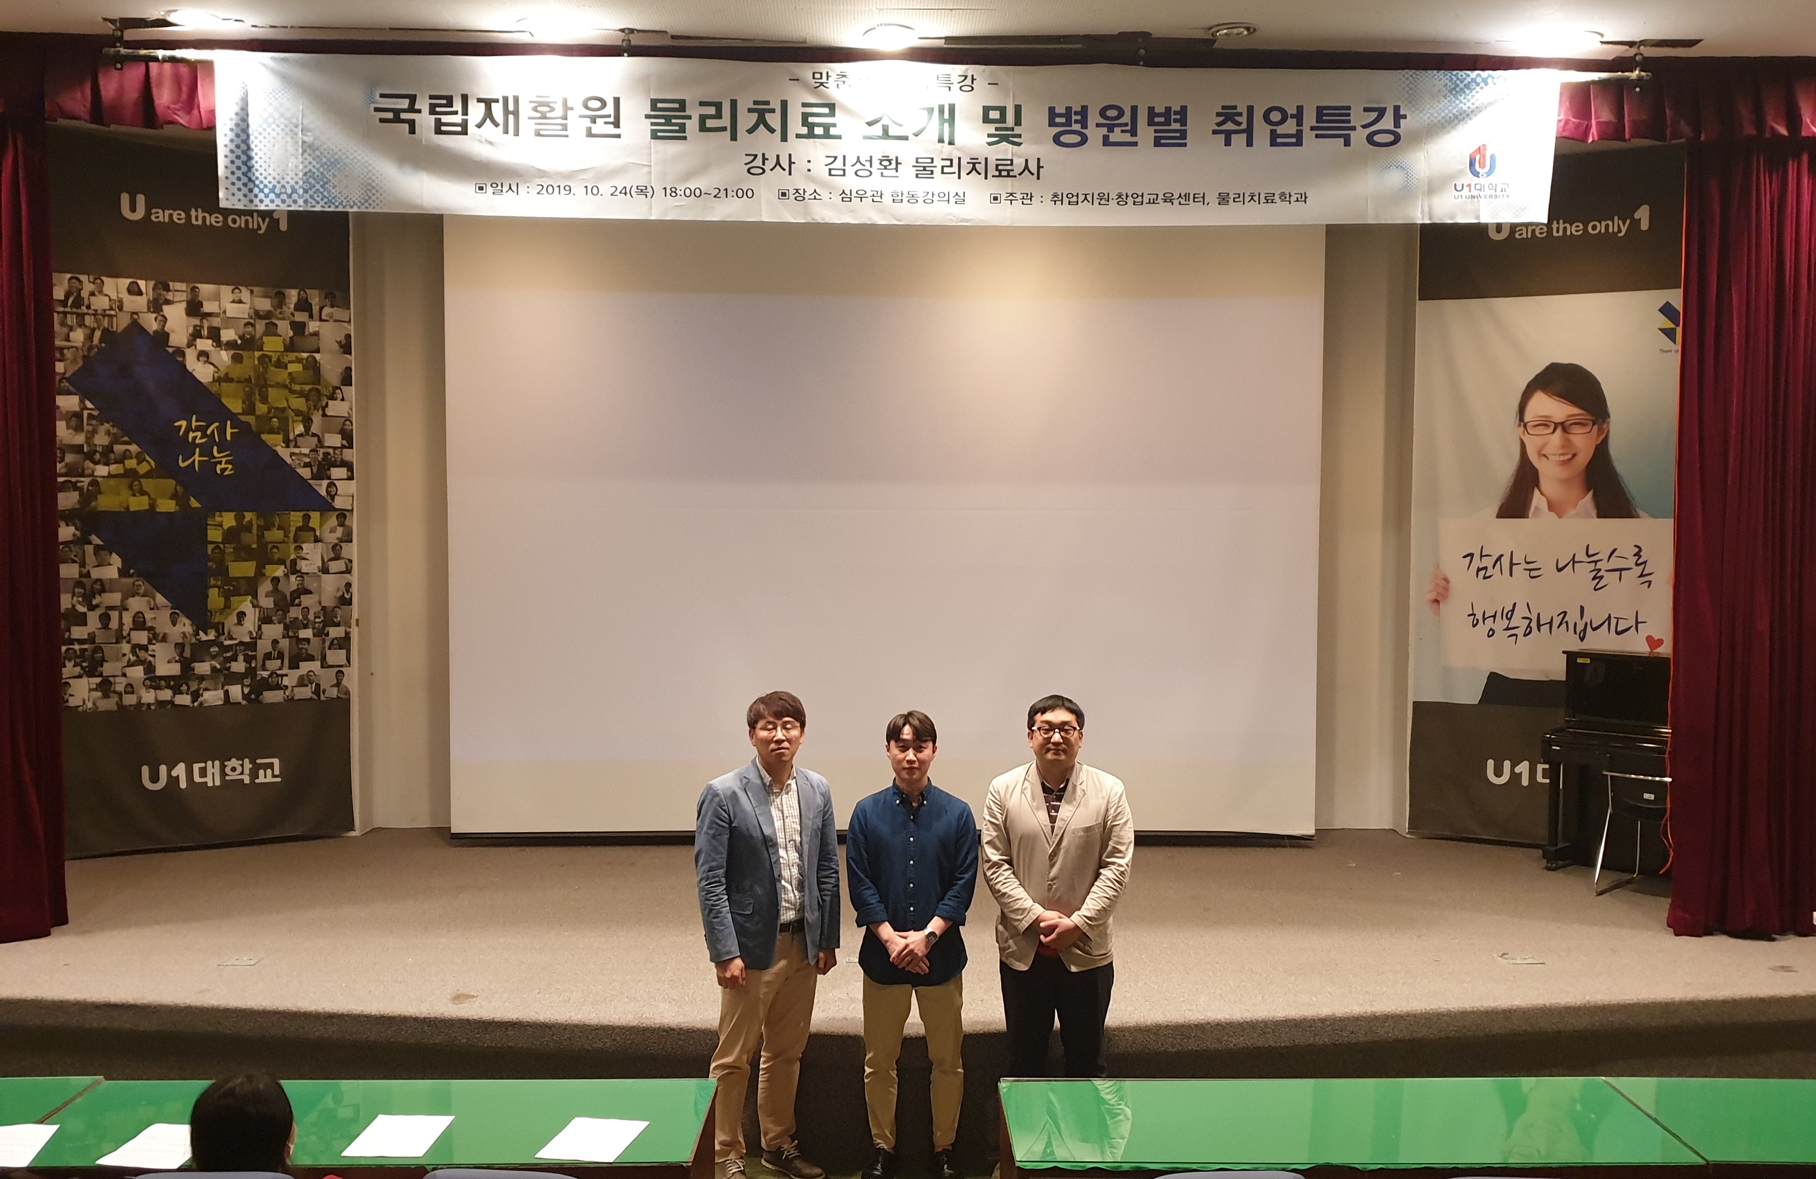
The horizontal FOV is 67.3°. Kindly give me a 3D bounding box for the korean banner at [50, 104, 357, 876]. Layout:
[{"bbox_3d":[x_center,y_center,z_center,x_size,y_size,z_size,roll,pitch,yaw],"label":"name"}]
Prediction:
[{"bbox_3d":[-4.164,-0.536,8.106,1.580,4.120,0.030,-1,3,-22],"label":"korean banner"}]

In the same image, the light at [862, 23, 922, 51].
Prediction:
[{"bbox_3d":[-0.078,-2.382,5.917,0.250,0.060,0.250,0,3,0],"label":"light"}]

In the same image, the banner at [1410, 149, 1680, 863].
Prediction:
[{"bbox_3d":[3.852,-0.507,8.026,1.600,4.080,0.030,1,3,21],"label":"banner"}]

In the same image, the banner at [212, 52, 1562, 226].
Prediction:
[{"bbox_3d":[-0.090,-1.988,6.027,5.950,0.720,0.040,0,3,0],"label":"banner"}]

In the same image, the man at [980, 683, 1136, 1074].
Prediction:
[{"bbox_3d":[0.548,1.266,4.998,0.540,1.766,0.330,0,3,2],"label":"man"}]

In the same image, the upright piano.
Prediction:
[{"bbox_3d":[4.292,0.971,7.319,1.490,1.210,0.610,2,4,39],"label":"upright piano"}]

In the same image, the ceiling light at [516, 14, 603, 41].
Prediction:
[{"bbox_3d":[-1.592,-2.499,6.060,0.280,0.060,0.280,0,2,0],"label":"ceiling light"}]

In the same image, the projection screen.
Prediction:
[{"bbox_3d":[-0.140,-0.425,8.189,5.250,3.870,0.060,0,3,0],"label":"projection screen"}]

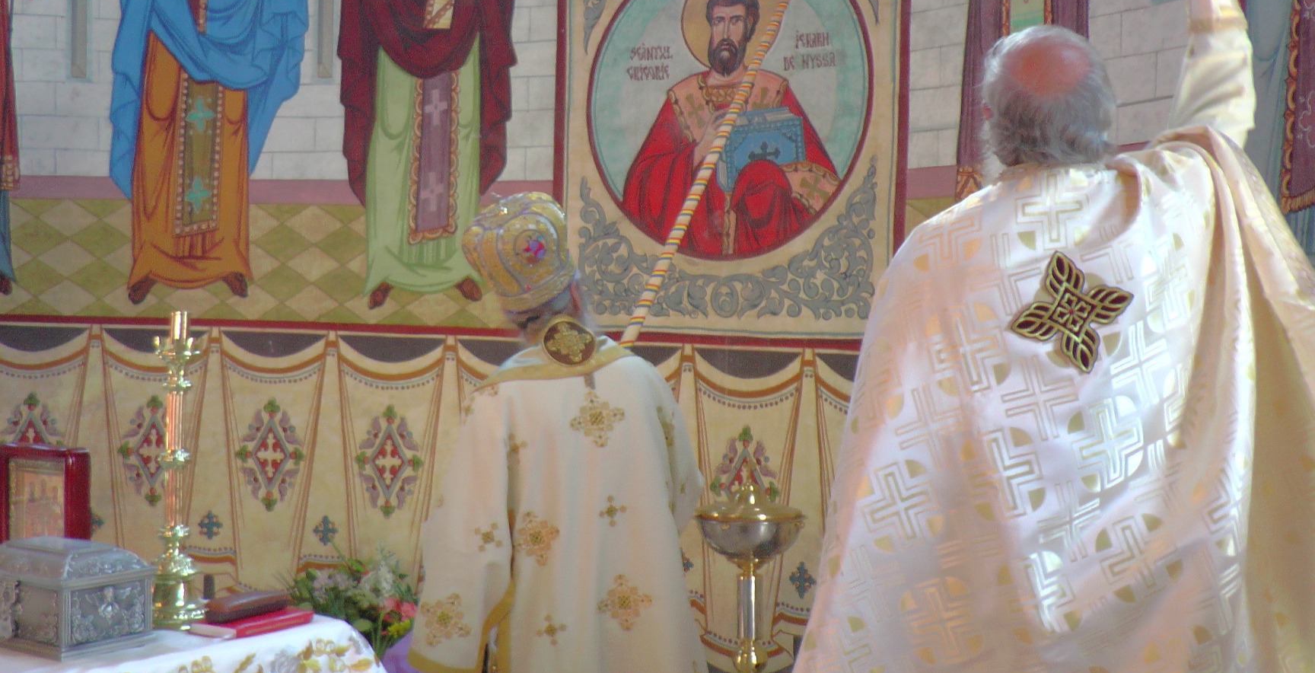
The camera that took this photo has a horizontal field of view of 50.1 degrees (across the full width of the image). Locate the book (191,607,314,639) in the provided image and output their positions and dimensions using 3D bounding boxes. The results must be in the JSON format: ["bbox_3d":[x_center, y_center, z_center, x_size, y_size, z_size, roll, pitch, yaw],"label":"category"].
[{"bbox_3d":[-0.719,0.510,2.500,0.113,0.017,0.178,1,1,31],"label":"book"}]

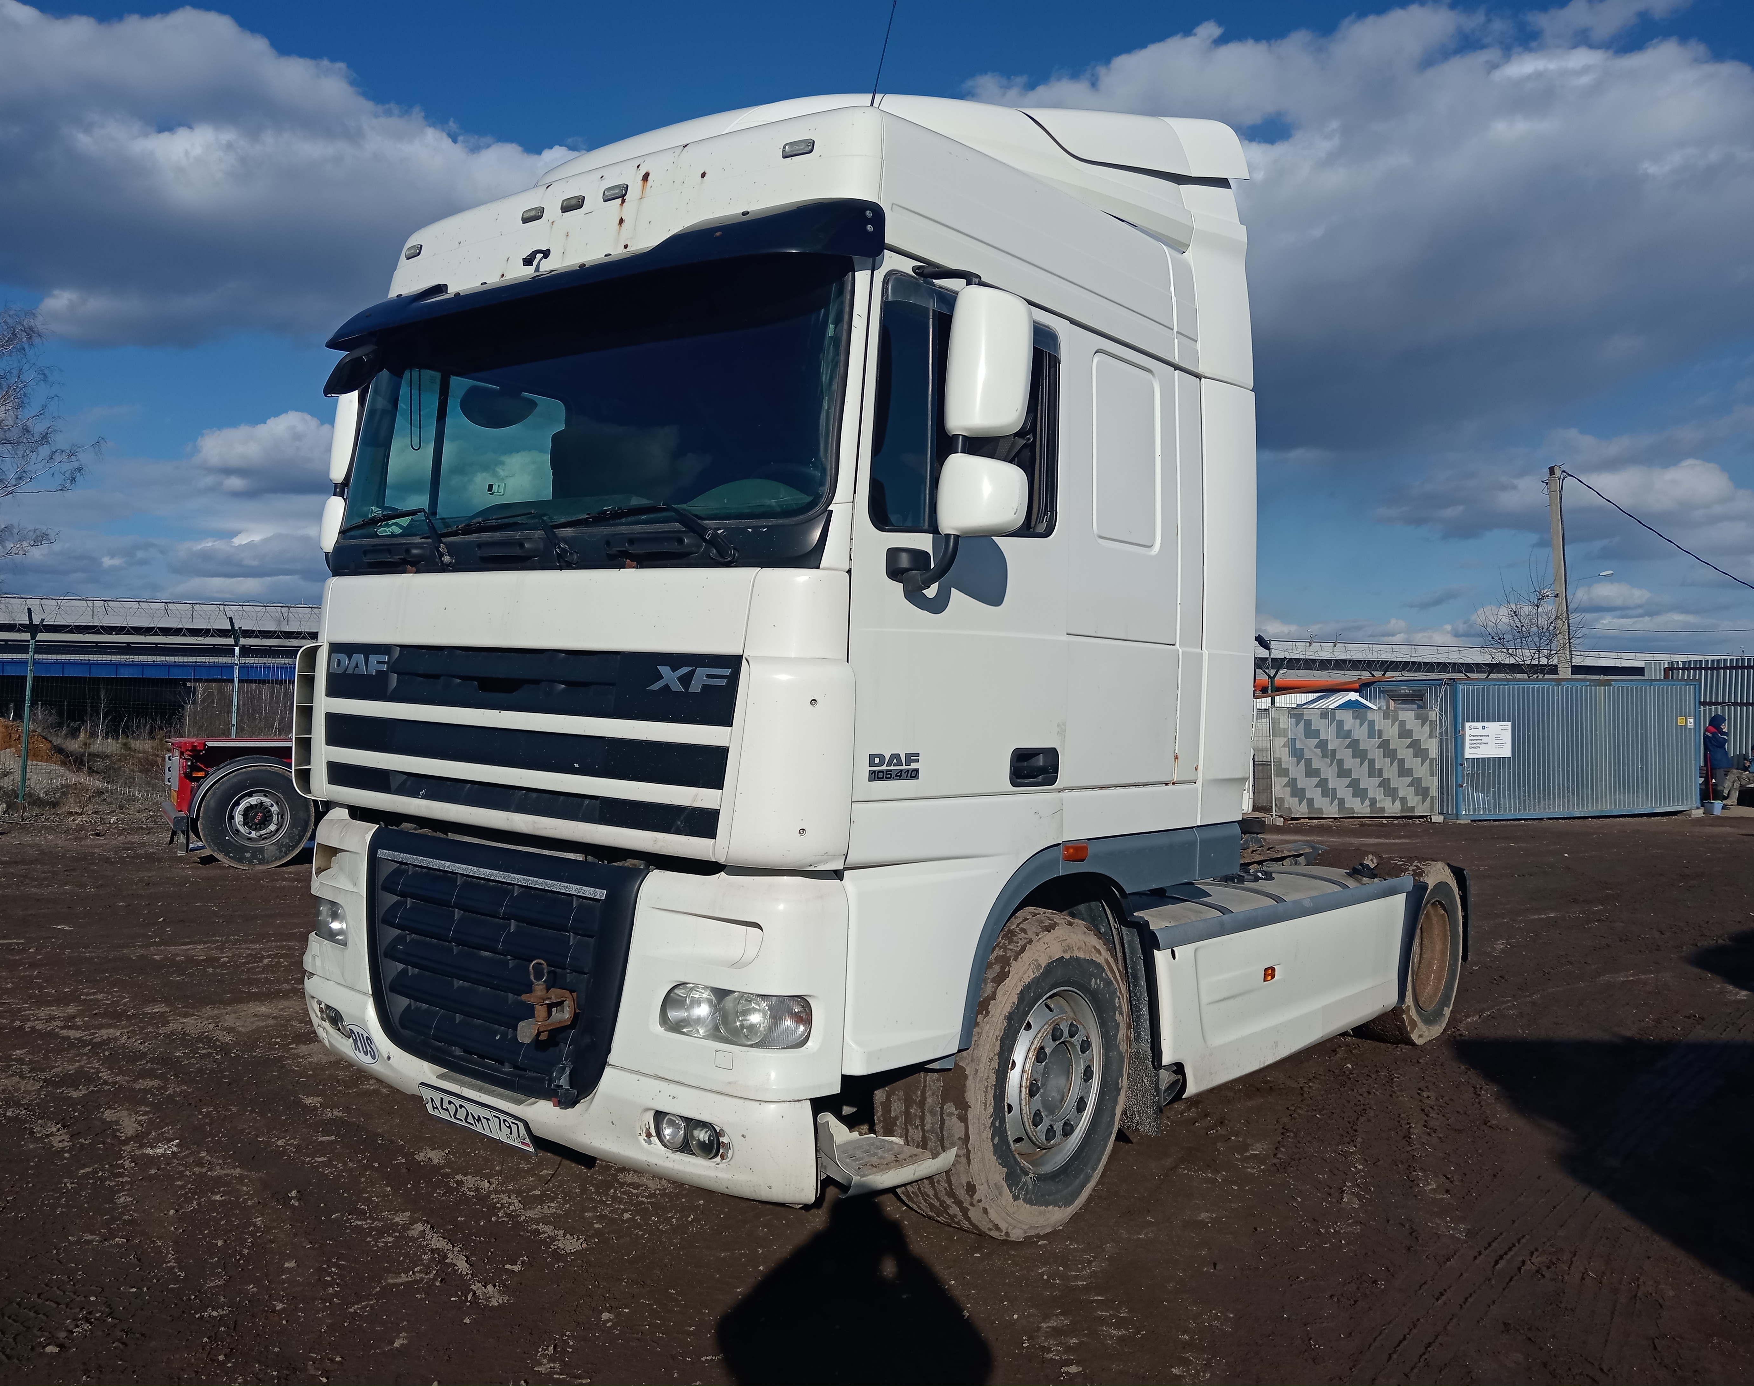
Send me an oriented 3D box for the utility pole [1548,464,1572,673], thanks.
[{"bbox_3d":[14.273,-1.247,30.000,0.270,6.950,0.250,-2,0,24],"label":"utility pole"}]

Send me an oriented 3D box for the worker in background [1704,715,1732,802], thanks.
[{"bbox_3d":[16.439,1.313,28.200,0.480,1.750,0.540,2,0,22],"label":"worker in background"}]

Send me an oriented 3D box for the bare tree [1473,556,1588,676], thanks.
[{"bbox_3d":[13.597,-0.353,30.000,2.400,5.033,2.400,2,0,0],"label":"bare tree"}]

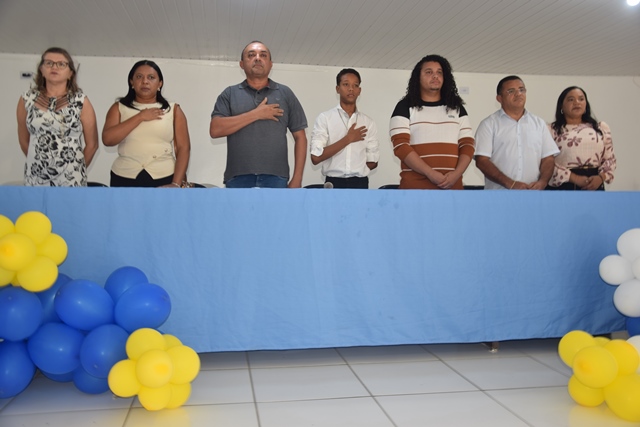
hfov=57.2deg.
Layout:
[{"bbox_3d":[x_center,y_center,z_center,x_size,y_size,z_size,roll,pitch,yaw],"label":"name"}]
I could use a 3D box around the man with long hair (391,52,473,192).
[{"bbox_3d":[0.738,-0.199,3.915,0.560,1.707,0.380,0,1,-4],"label":"man with long hair"}]

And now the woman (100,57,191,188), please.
[{"bbox_3d":[-1.037,-0.129,3.535,0.530,1.571,0.360,0,1,-12],"label":"woman"}]

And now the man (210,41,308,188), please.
[{"bbox_3d":[-0.374,-0.200,3.615,0.600,1.715,0.380,0,1,-7],"label":"man"}]

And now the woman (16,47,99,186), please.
[{"bbox_3d":[-1.549,-0.164,3.488,0.480,1.641,0.340,0,1,-15],"label":"woman"}]

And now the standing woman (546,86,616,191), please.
[{"bbox_3d":[1.839,-0.121,4.164,0.470,1.547,0.330,0,1,-10],"label":"standing woman"}]

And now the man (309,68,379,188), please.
[{"bbox_3d":[0.155,-0.138,3.797,0.460,1.586,0.340,0,1,-6],"label":"man"}]

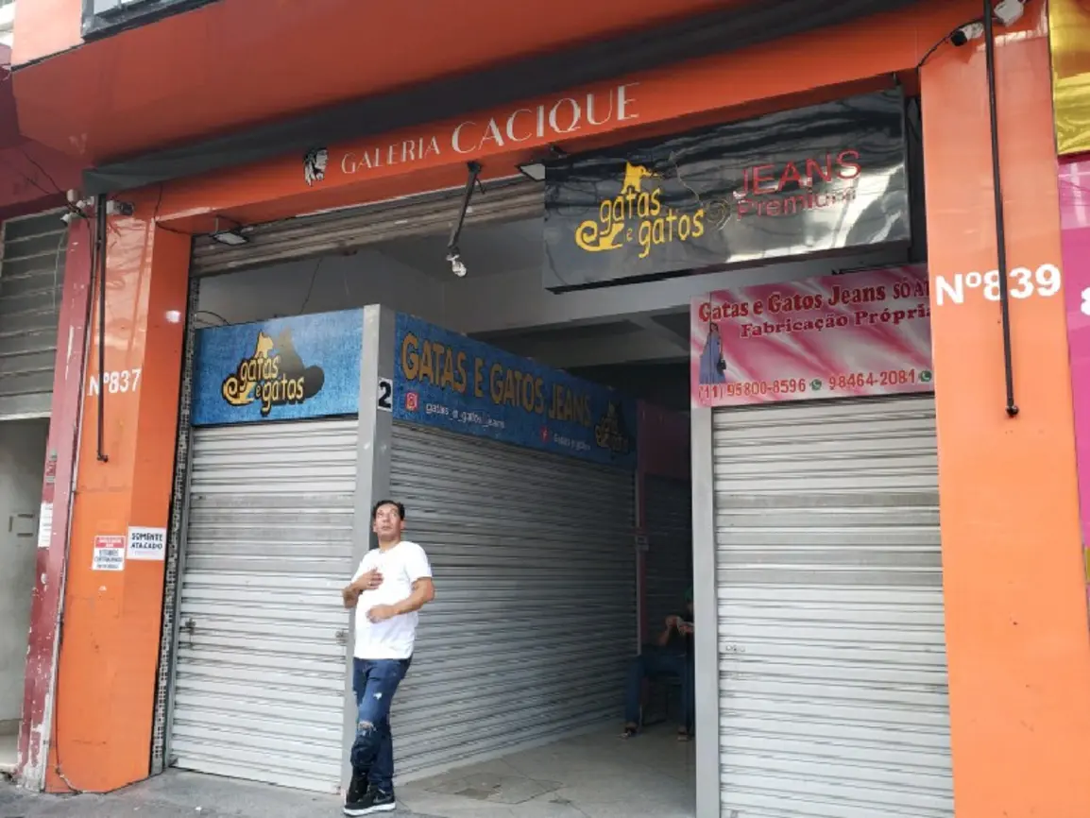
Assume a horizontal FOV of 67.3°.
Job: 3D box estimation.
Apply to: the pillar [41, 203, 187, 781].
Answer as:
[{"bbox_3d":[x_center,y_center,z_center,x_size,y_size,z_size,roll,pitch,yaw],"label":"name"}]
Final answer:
[{"bbox_3d":[-2.757,0.546,5.443,0.422,3.605,0.443,-3,-10,24],"label":"pillar"}]

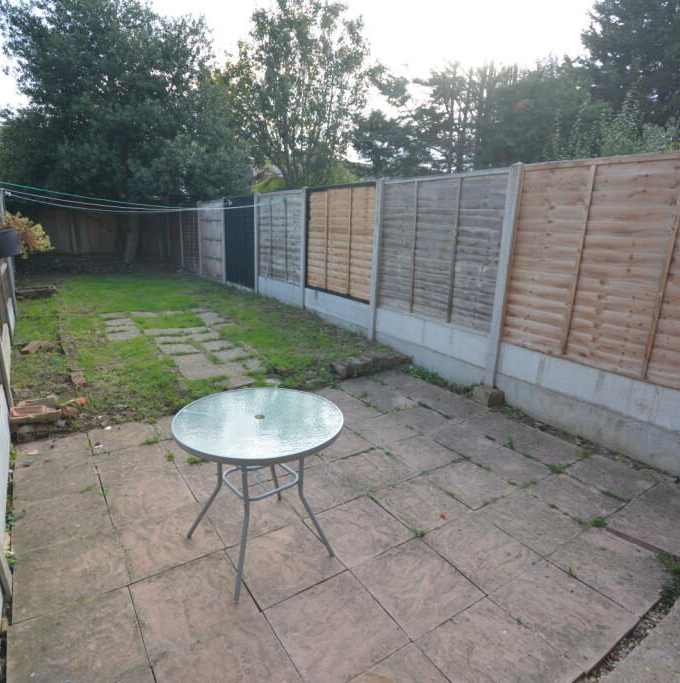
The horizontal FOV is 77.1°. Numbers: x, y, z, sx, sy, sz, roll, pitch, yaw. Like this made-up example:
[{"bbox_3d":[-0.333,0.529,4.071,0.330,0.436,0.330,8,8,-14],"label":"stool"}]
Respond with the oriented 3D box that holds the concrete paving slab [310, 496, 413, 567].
[{"bbox_3d":[0.102,1.036,2.331,0.445,0.040,0.445,-7,16,-33],"label":"concrete paving slab"}]

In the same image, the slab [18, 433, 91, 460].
[{"bbox_3d":[-2.037,0.795,3.051,0.440,0.050,0.420,-7,16,-33],"label":"slab"}]

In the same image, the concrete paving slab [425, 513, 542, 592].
[{"bbox_3d":[0.738,1.106,2.259,0.450,0.040,0.450,-7,16,-34],"label":"concrete paving slab"}]

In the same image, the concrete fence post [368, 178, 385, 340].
[{"bbox_3d":[0.515,-1.021,5.556,0.110,2.032,0.100,-7,16,-33],"label":"concrete fence post"}]

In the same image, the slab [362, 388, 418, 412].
[{"bbox_3d":[0.484,0.609,4.258,0.450,0.040,0.450,-6,16,-35],"label":"slab"}]

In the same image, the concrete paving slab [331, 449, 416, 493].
[{"bbox_3d":[0.226,0.892,2.933,0.445,0.040,0.445,-7,16,-33],"label":"concrete paving slab"}]

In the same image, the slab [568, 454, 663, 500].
[{"bbox_3d":[1.873,0.940,2.940,0.435,0.040,0.445,-7,16,-33],"label":"slab"}]

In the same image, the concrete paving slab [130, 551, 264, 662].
[{"bbox_3d":[-0.646,1.143,1.870,0.450,0.040,0.450,-7,16,-34],"label":"concrete paving slab"}]

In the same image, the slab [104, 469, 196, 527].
[{"bbox_3d":[-1.136,0.940,2.570,0.445,0.040,0.445,-7,16,-33],"label":"slab"}]

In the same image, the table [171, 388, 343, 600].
[{"bbox_3d":[-0.387,0.696,2.084,0.790,0.700,0.790,3,14,-1],"label":"table"}]

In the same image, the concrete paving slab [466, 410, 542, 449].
[{"bbox_3d":[1.388,0.777,3.749,0.450,0.040,0.450,-7,16,-34],"label":"concrete paving slab"}]

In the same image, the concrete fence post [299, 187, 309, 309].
[{"bbox_3d":[-0.592,-1.547,7.245,0.120,1.971,0.100,-7,16,-33],"label":"concrete fence post"}]

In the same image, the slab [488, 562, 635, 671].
[{"bbox_3d":[0.962,1.174,1.854,0.445,0.050,0.420,-7,16,-33],"label":"slab"}]

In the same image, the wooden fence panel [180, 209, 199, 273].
[{"bbox_3d":[-4.535,-3.108,13.045,0.050,1.851,1.830,-7,16,-33],"label":"wooden fence panel"}]

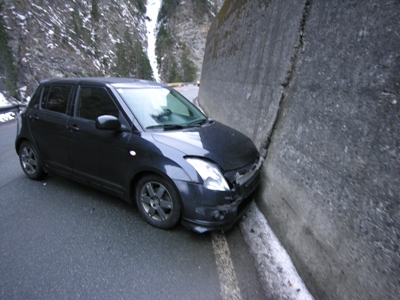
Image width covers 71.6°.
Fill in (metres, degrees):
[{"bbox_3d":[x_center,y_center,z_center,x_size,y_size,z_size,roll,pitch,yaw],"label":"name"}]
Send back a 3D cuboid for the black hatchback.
[{"bbox_3d":[-0.900,-0.210,3.900,3.650,1.490,1.700,10,14,31],"label":"black hatchback"}]

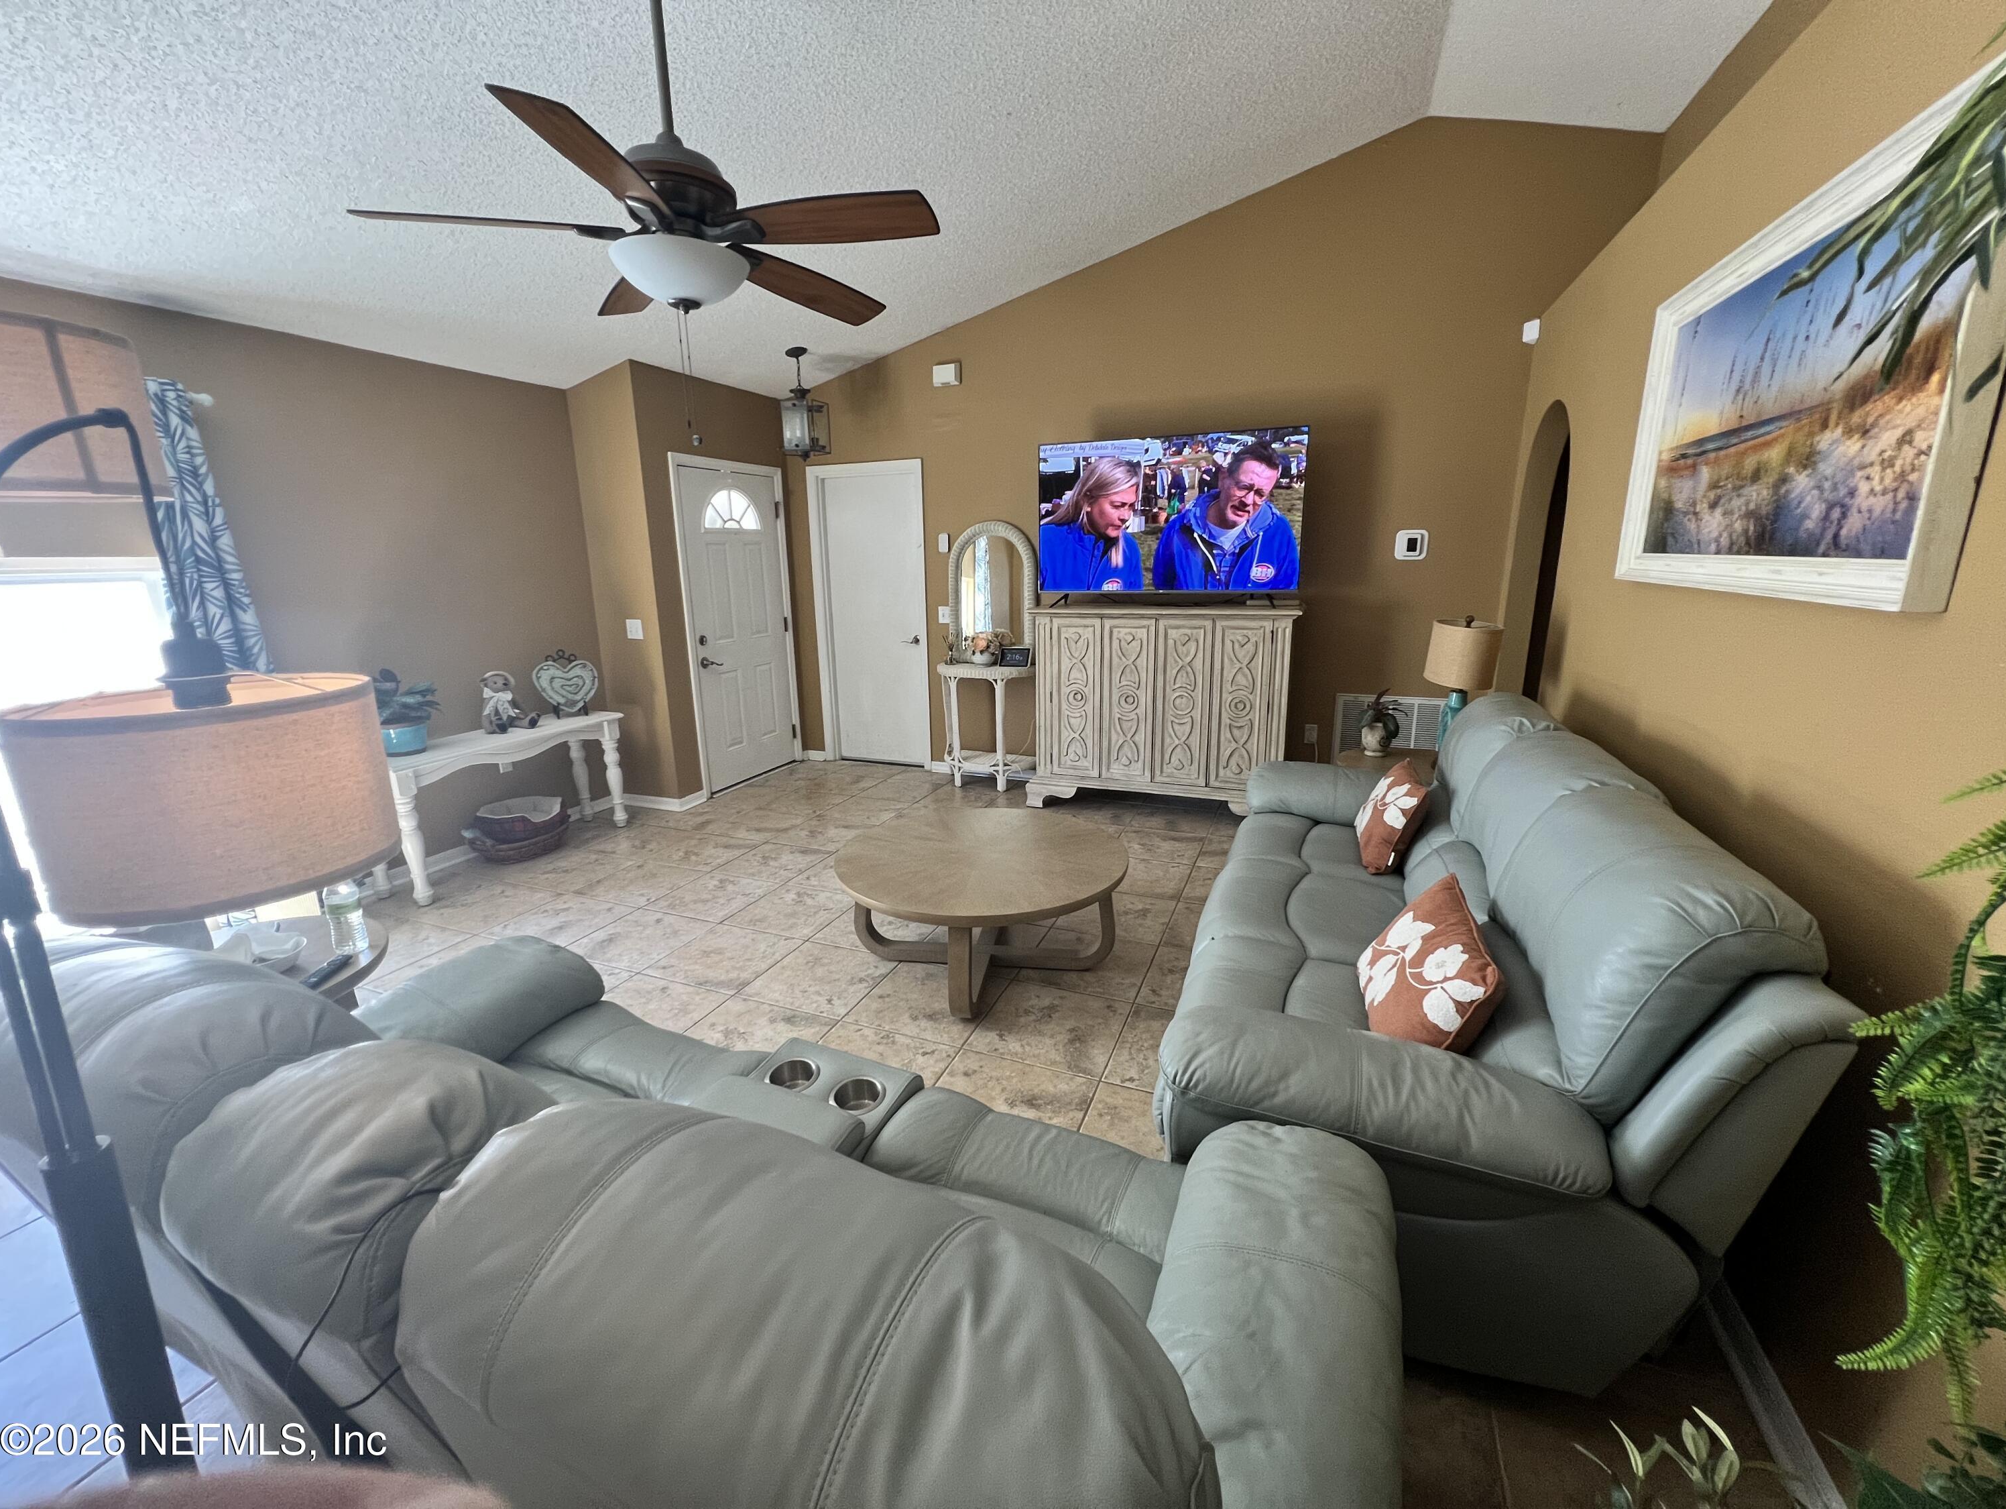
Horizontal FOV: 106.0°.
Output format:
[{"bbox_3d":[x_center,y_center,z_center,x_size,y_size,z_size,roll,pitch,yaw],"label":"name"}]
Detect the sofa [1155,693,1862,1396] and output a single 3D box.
[{"bbox_3d":[1.119,0.365,2.175,0.960,0.900,2.250,4,14,22],"label":"sofa"}]

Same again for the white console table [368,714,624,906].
[{"bbox_3d":[-2.523,0.222,3.811,0.380,0.640,1.220,5,15,21],"label":"white console table"}]

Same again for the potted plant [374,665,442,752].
[{"bbox_3d":[-2.599,-0.186,3.232,0.280,0.360,0.290,4,14,22],"label":"potted plant"}]

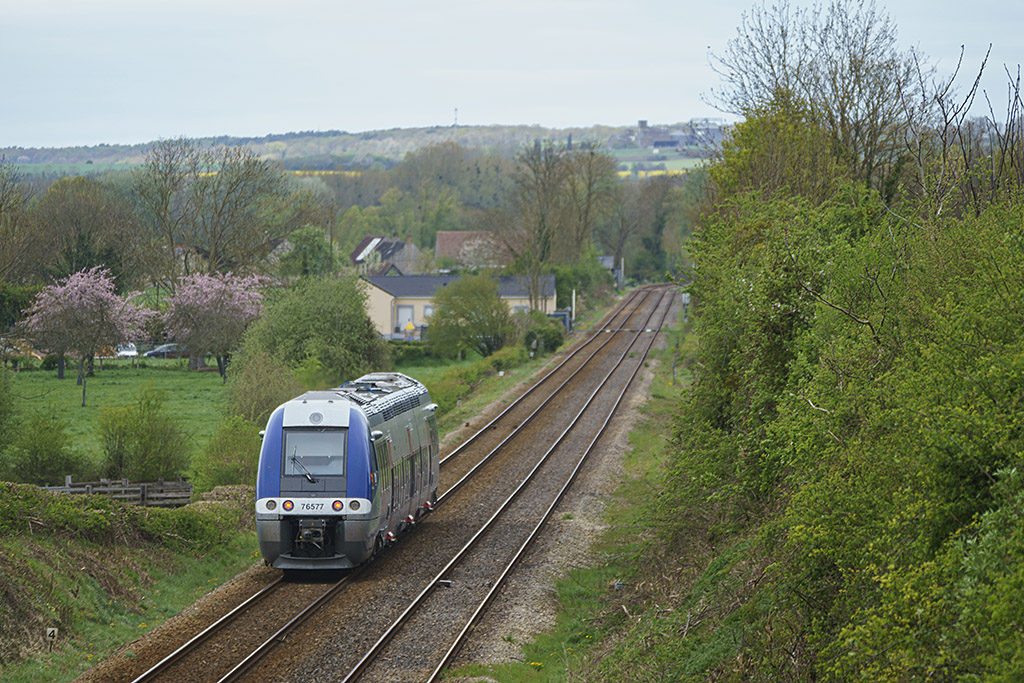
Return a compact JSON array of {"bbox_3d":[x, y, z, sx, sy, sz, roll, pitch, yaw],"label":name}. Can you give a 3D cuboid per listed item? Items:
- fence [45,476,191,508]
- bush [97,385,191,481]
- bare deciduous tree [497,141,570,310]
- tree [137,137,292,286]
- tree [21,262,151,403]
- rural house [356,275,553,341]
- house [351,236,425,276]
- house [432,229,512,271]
[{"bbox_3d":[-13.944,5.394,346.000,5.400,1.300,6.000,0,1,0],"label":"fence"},{"bbox_3d":[-13.893,3.506,370.000,3.500,3.700,3.300,0,1,0],"label":"bush"},{"bbox_3d":[1.983,-9.255,865.000,6.500,16.700,6.500,0,1,0],"label":"bare deciduous tree"},{"bbox_3d":[-21.978,-6.501,725.000,12.200,17.000,11.500,0,1,0],"label":"tree"},{"bbox_3d":[-26.881,-0.821,620.000,8.200,7.700,7.800,0,1,0],"label":"tree"},{"bbox_3d":[-5.640,-3.118,900.000,17.500,5.800,9.000,0,1,-20],"label":"rural house"},{"bbox_3d":[-14.346,-8.944,1140.000,7.000,6.500,10.000,0,1,-18],"label":"house"},{"bbox_3d":[-4.232,-9.657,1170.000,10.300,7.200,7.500,0,1,-5],"label":"house"}]

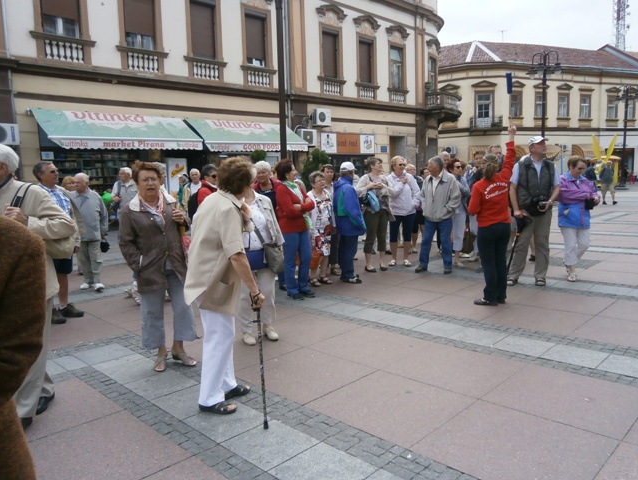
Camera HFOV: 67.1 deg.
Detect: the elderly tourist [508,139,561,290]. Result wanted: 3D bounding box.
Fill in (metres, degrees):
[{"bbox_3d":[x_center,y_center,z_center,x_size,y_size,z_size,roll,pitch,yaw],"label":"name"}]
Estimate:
[{"bbox_3d":[2.696,-0.359,6.070,0.640,1.850,0.420,-1,7,11],"label":"elderly tourist"}]

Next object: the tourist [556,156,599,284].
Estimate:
[{"bbox_3d":[3.495,-0.295,6.435,0.500,1.624,0.400,-2,7,-6],"label":"tourist"}]

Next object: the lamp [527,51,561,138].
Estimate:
[{"bbox_3d":[11.594,-5.891,24.983,1.700,7.548,1.700,-2,7,0],"label":"lamp"}]

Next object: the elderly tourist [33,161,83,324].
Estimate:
[{"bbox_3d":[-2.887,0.012,5.237,0.420,1.714,0.500,2,8,24],"label":"elderly tourist"}]

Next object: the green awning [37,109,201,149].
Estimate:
[{"bbox_3d":[-5.799,-3.242,14.365,4.454,1.125,1.390,-8,10,-40],"label":"green awning"}]

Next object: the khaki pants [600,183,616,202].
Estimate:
[{"bbox_3d":[12.233,-1.999,20.361,0.520,0.820,0.360,0,8,12],"label":"khaki pants"}]

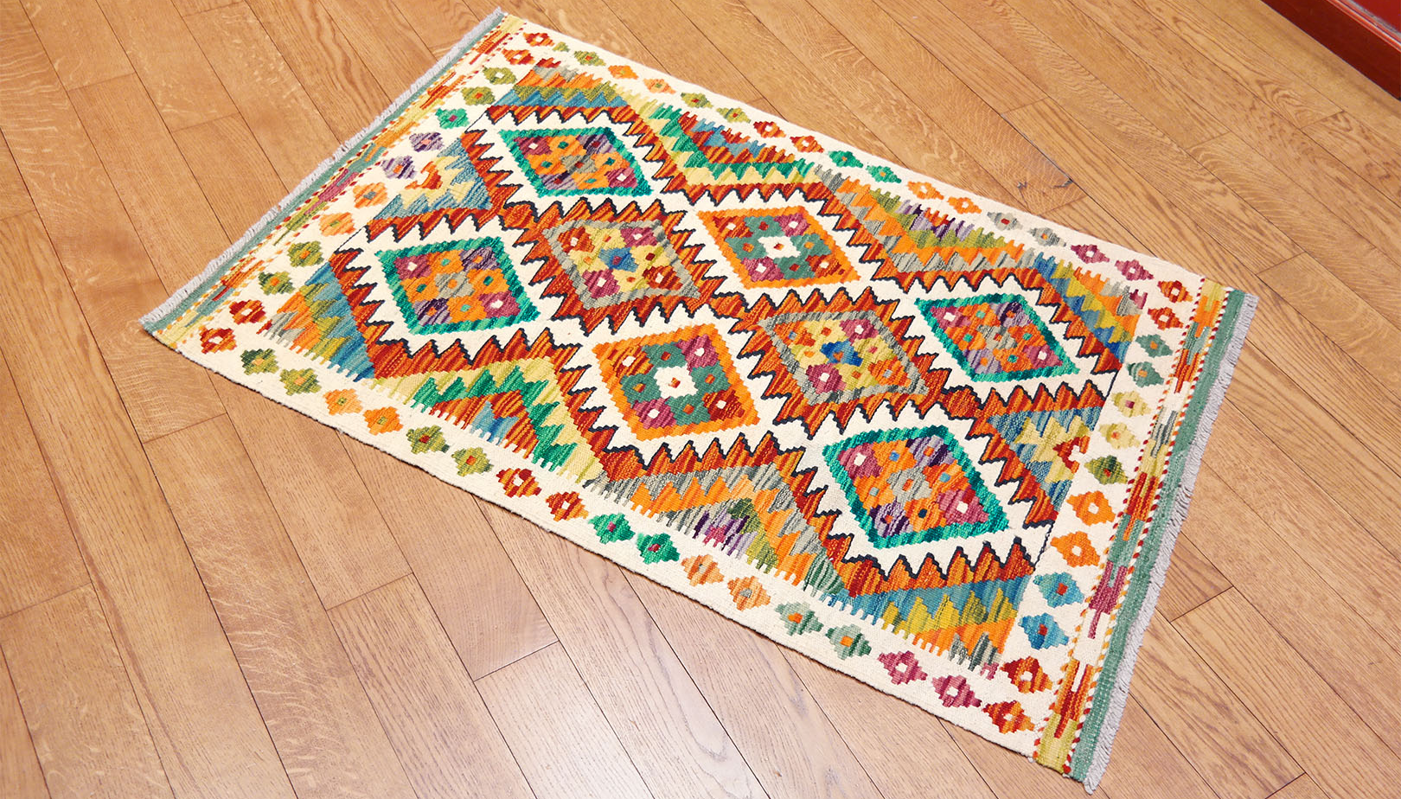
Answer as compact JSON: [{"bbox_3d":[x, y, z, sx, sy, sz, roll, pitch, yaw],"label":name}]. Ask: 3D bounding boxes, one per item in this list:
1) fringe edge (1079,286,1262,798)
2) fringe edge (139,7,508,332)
[{"bbox_3d":[0.595,0.125,1.439,0.022,0.011,0.801,25,56,13],"label":"fringe edge"},{"bbox_3d":[-0.519,-0.372,1.710,0.025,0.011,0.799,26,56,14],"label":"fringe edge"}]

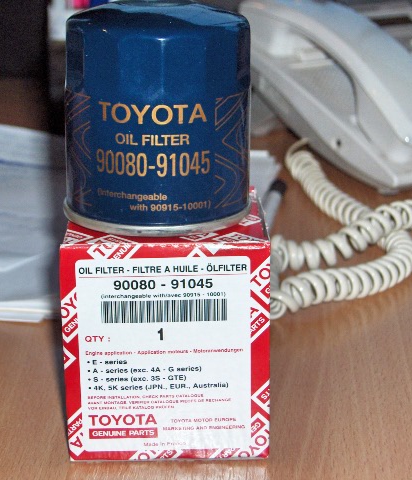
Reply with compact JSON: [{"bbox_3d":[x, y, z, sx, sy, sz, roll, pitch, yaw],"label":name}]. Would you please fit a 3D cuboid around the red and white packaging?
[{"bbox_3d":[-0.013,0.029,0.480,0.070,0.081,0.068,-1,18,0],"label":"red and white packaging"}]

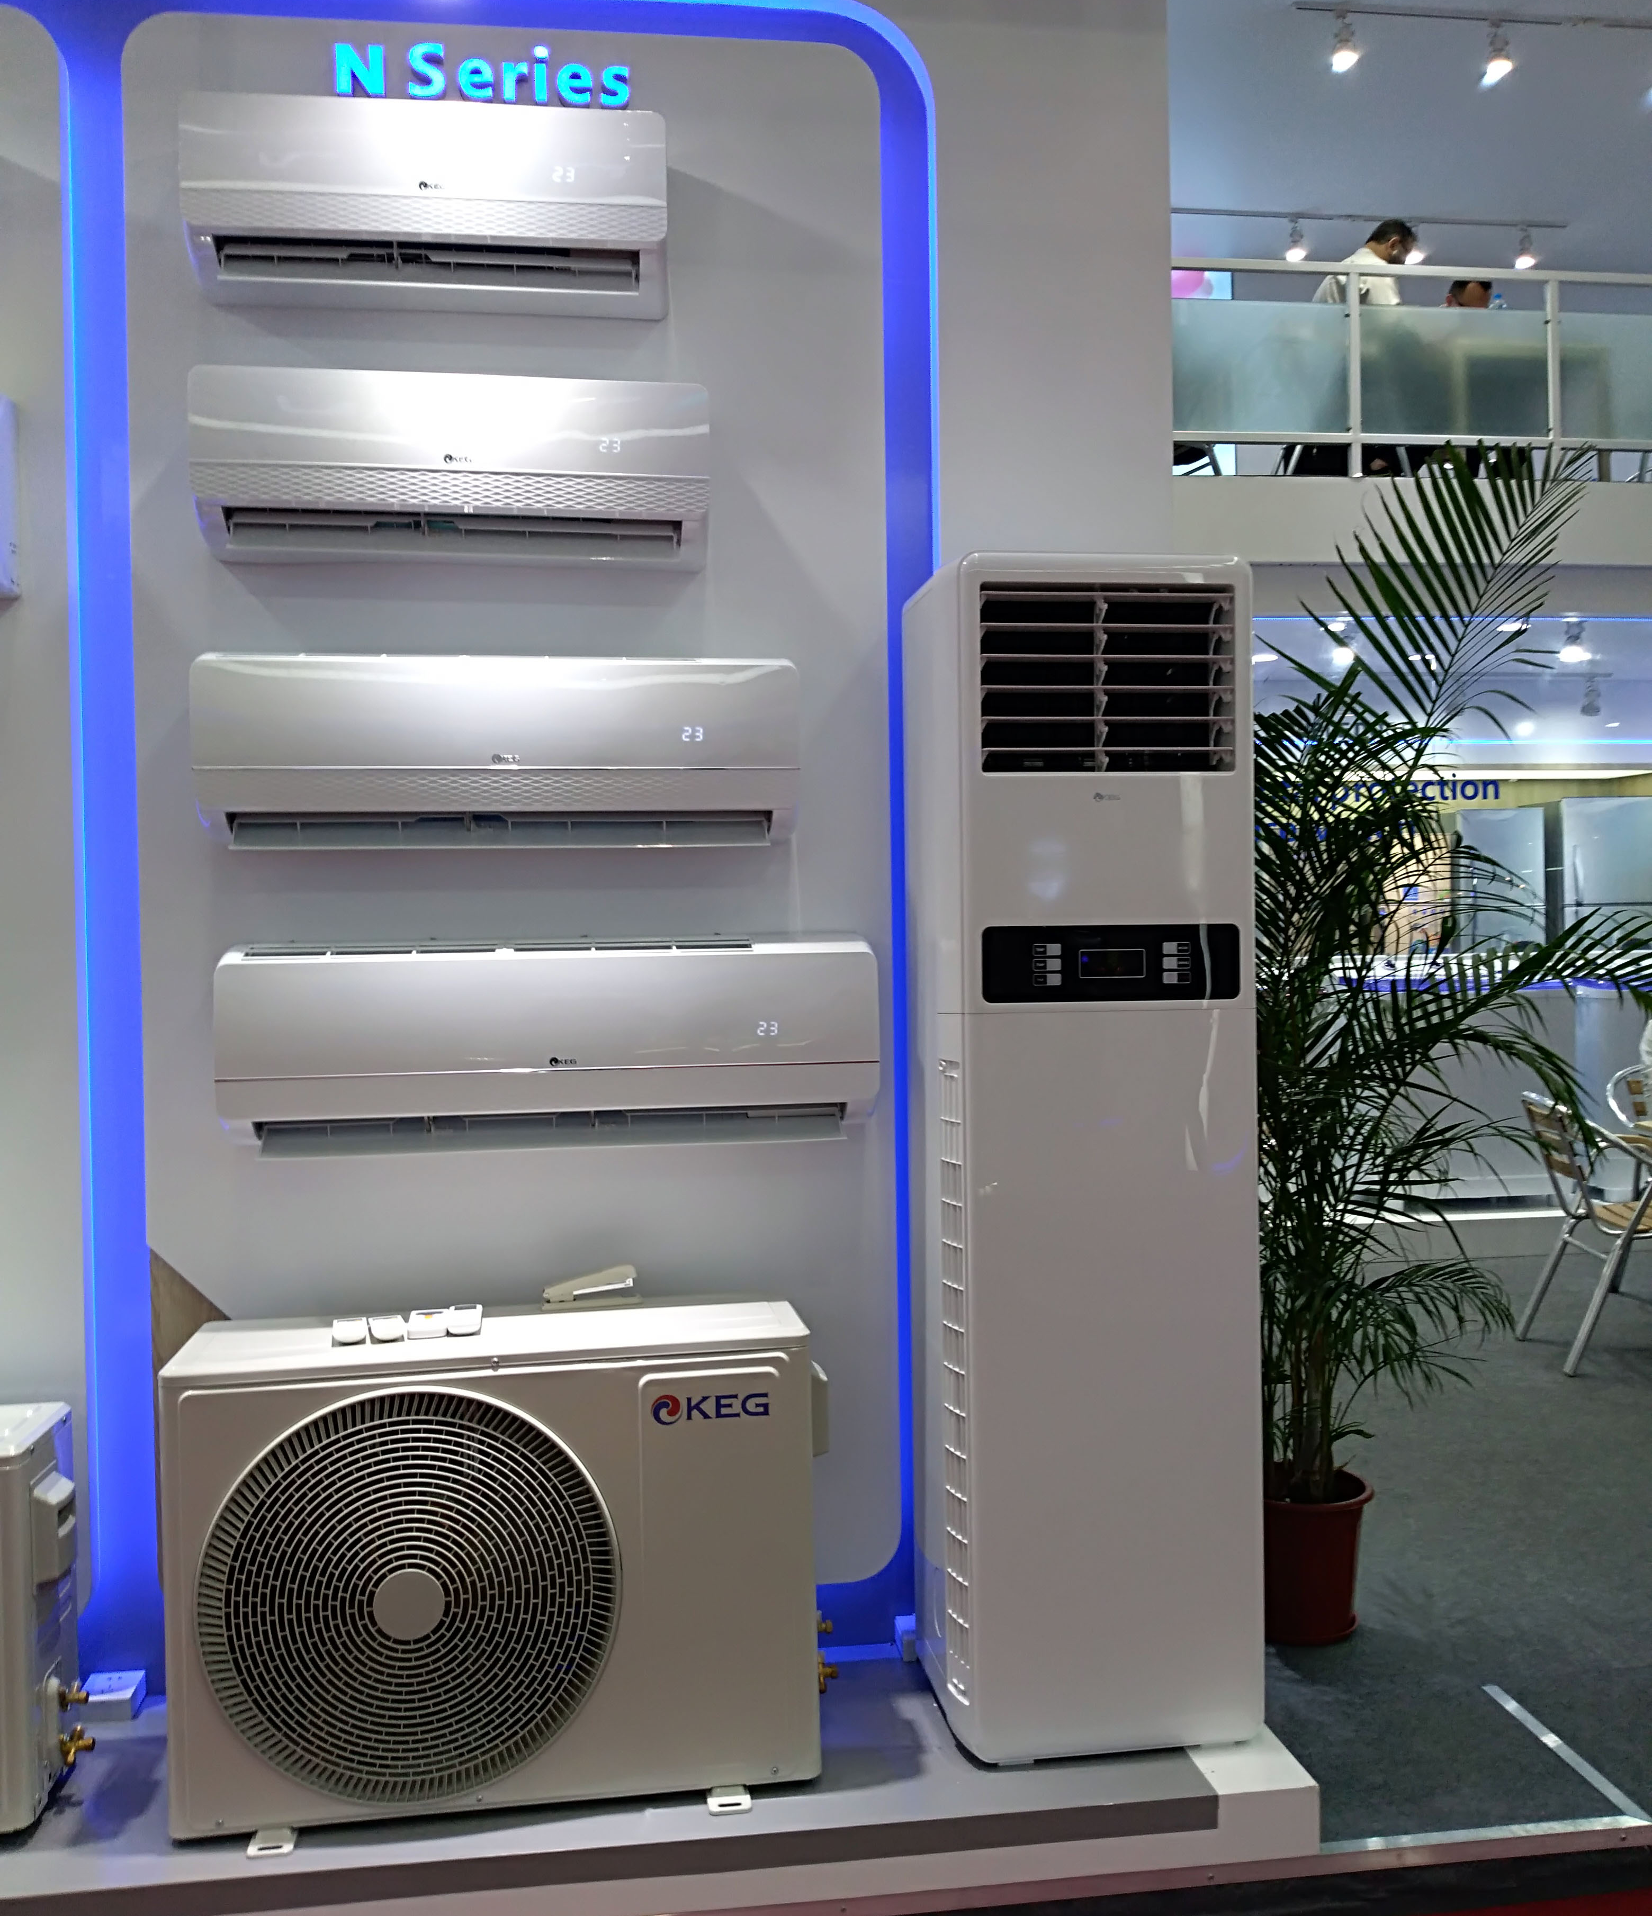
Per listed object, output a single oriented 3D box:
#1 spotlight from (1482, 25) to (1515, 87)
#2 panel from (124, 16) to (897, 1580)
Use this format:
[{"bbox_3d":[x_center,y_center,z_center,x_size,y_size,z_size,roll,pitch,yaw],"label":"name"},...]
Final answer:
[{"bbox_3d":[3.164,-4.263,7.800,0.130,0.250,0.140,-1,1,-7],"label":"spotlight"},{"bbox_3d":[-0.499,-0.225,2.756,1.216,2.590,0.060,-1,1,-7],"label":"panel"}]

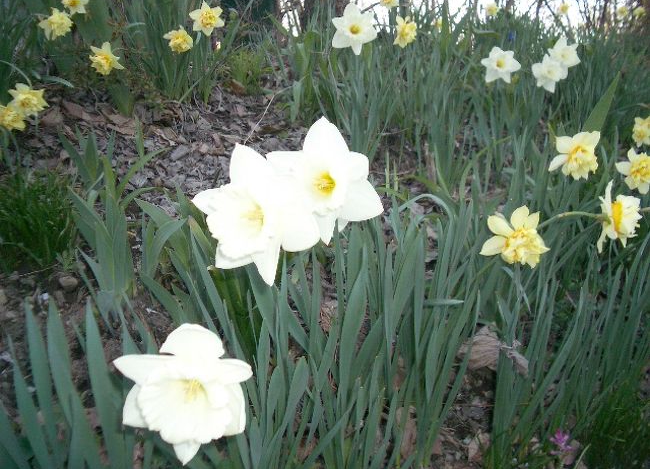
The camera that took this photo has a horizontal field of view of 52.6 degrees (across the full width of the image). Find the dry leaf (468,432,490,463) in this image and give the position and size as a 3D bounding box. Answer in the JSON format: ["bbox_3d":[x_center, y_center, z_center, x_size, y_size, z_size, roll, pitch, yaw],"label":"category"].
[{"bbox_3d":[0.197,0.274,0.845,0.030,0.020,0.040,-4,33,-6],"label":"dry leaf"}]

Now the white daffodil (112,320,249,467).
[{"bbox_3d":[-0.106,0.119,0.490,0.103,0.103,0.060,-2,9,-6],"label":"white daffodil"}]

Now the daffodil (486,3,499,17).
[{"bbox_3d":[0.912,-1.233,3.600,0.078,0.085,0.050,5,29,13],"label":"daffodil"}]

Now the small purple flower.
[{"bbox_3d":[0.294,0.260,0.820,0.026,0.028,0.025,0,22,0],"label":"small purple flower"}]

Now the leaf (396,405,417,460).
[{"bbox_3d":[0.107,0.261,0.865,0.030,0.020,0.080,4,33,6],"label":"leaf"}]

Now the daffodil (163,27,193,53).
[{"bbox_3d":[-0.337,-0.443,1.500,0.067,0.060,0.045,-6,26,-14],"label":"daffodil"}]

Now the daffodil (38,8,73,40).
[{"bbox_3d":[-0.595,-0.466,1.450,0.068,0.068,0.048,-13,18,-29],"label":"daffodil"}]

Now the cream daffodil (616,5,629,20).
[{"bbox_3d":[1.811,-1.352,4.000,0.076,0.082,0.050,8,30,22],"label":"cream daffodil"}]

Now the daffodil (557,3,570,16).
[{"bbox_3d":[1.162,-1.096,3.200,0.066,0.062,0.045,-2,7,-5],"label":"daffodil"}]

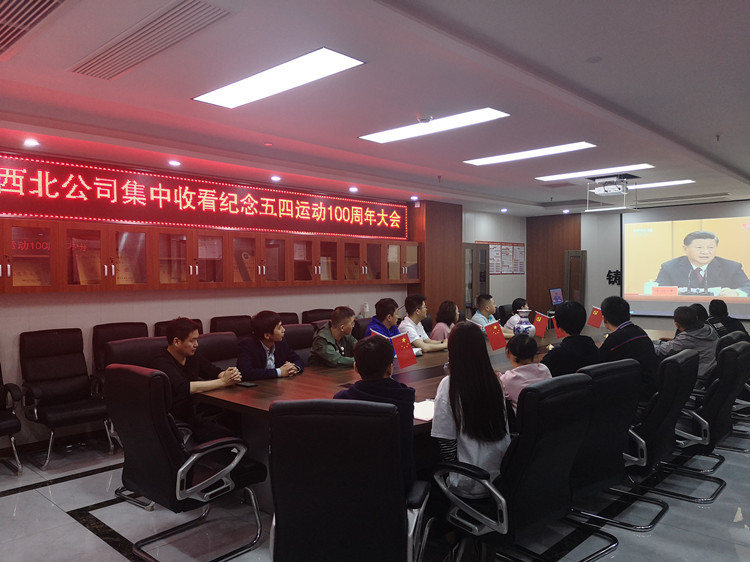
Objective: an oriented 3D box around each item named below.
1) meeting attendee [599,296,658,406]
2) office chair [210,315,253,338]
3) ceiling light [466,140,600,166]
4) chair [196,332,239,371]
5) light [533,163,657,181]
[{"bbox_3d":[1.591,0.808,3.918,0.550,1.360,0.780,-1,0,-34],"label":"meeting attendee"},{"bbox_3d":[-1.427,0.962,6.529,0.700,1.075,0.600,0,1,42],"label":"office chair"},{"bbox_3d":[1.394,-1.183,5.392,1.200,0.050,0.300,0,1,42],"label":"ceiling light"},{"bbox_3d":[-1.133,0.979,4.667,0.600,1.060,0.700,-1,1,-43],"label":"chair"},{"bbox_3d":[2.368,-1.194,6.385,1.220,0.050,0.290,1,1,44],"label":"light"}]

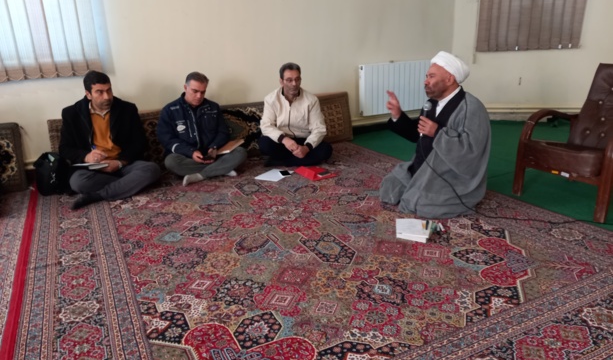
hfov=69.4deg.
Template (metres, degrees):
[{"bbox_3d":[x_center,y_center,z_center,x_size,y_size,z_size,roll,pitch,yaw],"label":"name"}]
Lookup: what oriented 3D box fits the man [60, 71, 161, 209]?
[{"bbox_3d":[-1.531,-0.381,3.451,0.740,0.890,0.700,-12,21,-29],"label":"man"}]

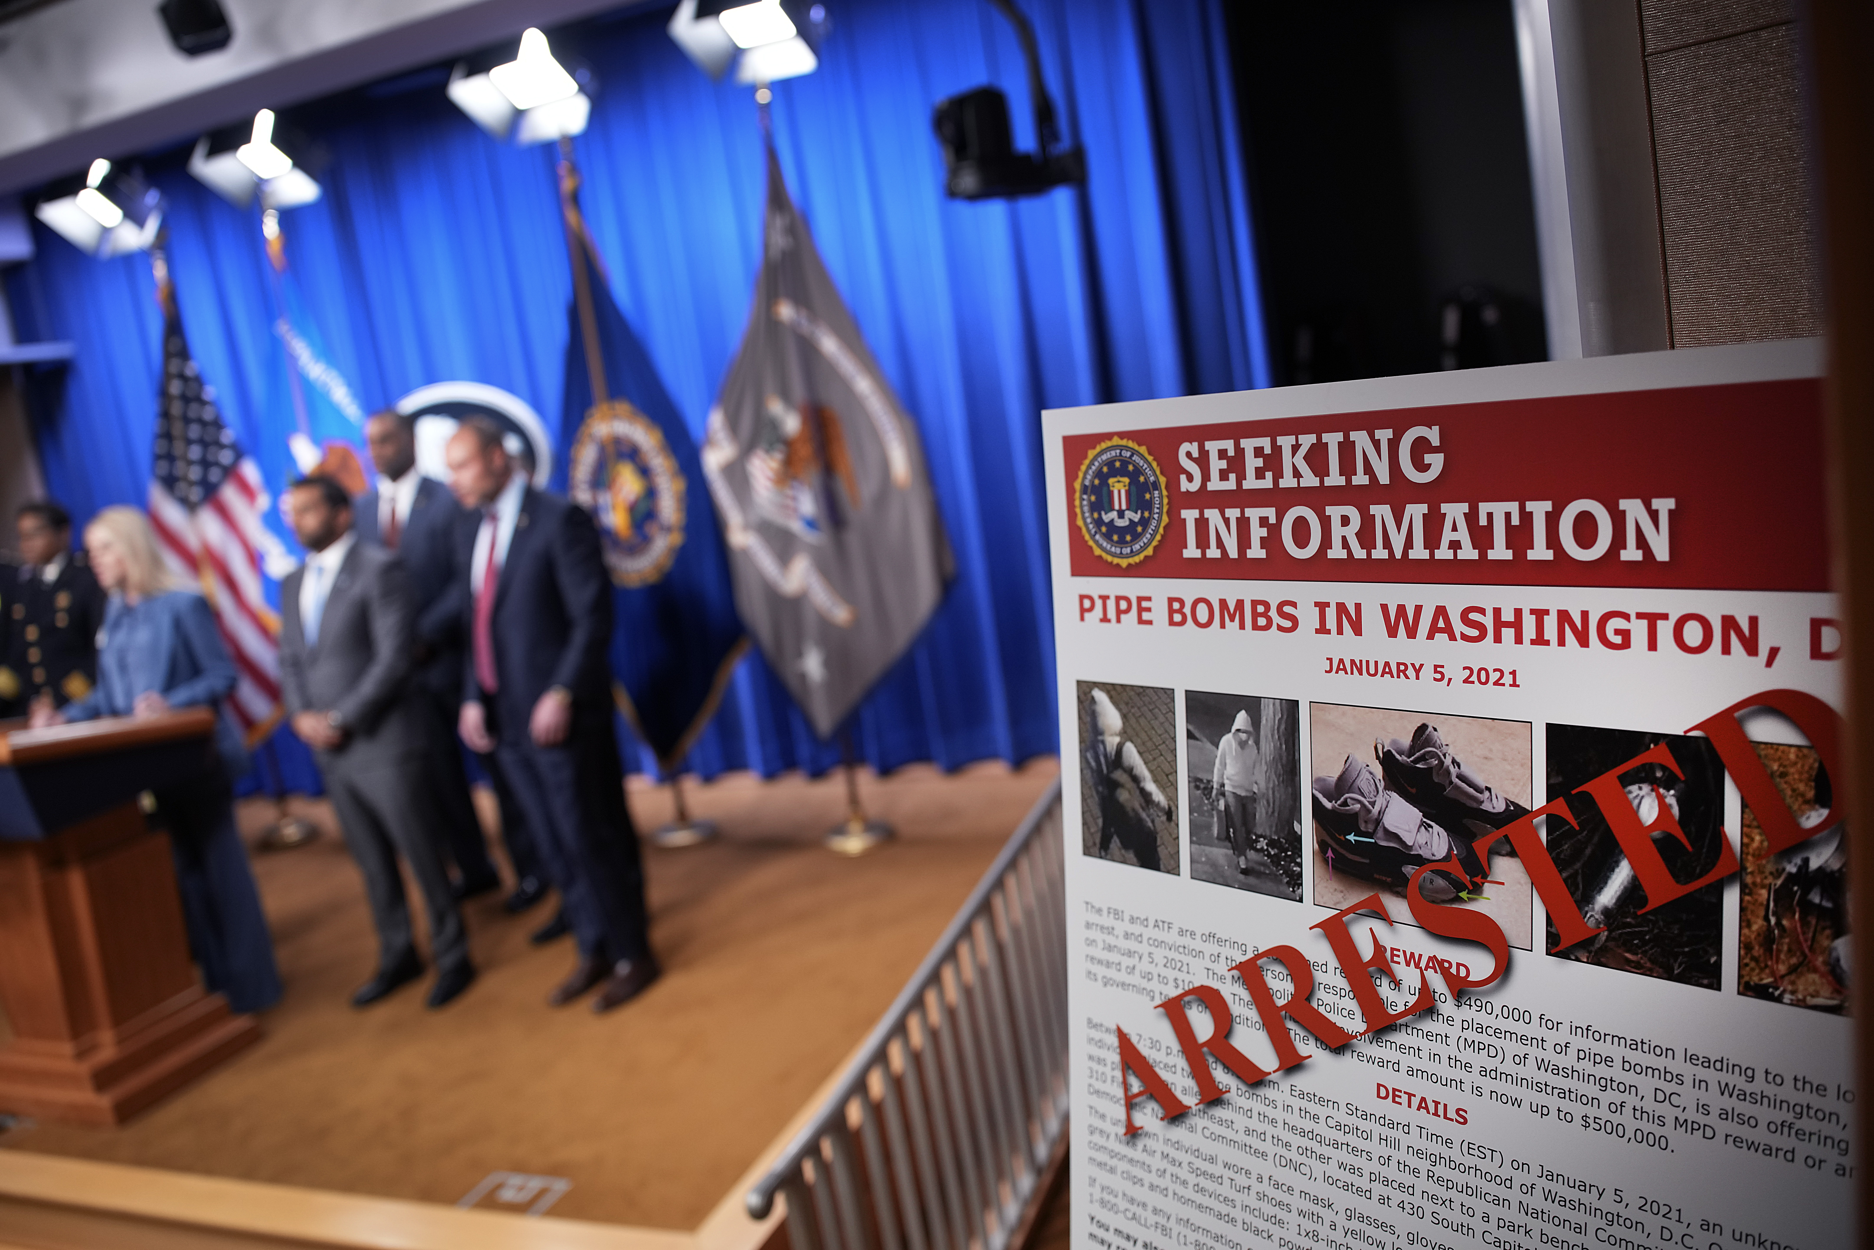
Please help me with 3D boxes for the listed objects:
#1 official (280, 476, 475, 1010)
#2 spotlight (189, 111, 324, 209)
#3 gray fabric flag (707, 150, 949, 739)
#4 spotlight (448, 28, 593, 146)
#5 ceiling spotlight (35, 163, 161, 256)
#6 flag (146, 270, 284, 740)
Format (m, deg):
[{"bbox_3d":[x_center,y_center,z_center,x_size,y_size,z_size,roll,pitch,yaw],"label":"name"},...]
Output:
[{"bbox_3d":[-1.897,0.365,4.792,0.520,1.730,0.360,-6,9,21],"label":"official"},{"bbox_3d":[-3.044,-2.072,6.523,0.460,0.380,0.400,-5,49,25],"label":"spotlight"},{"bbox_3d":[-0.430,-0.644,5.460,0.950,2.200,0.300,-5,9,25],"label":"gray fabric flag"},{"bbox_3d":[-1.669,-2.158,5.883,0.460,0.380,0.400,-5,49,25],"label":"spotlight"},{"bbox_3d":[-3.998,-1.977,6.976,0.460,0.380,0.400,-5,49,25],"label":"ceiling spotlight"},{"bbox_3d":[-3.669,-0.559,7.280,0.640,2.330,0.360,-5,9,25],"label":"flag"}]

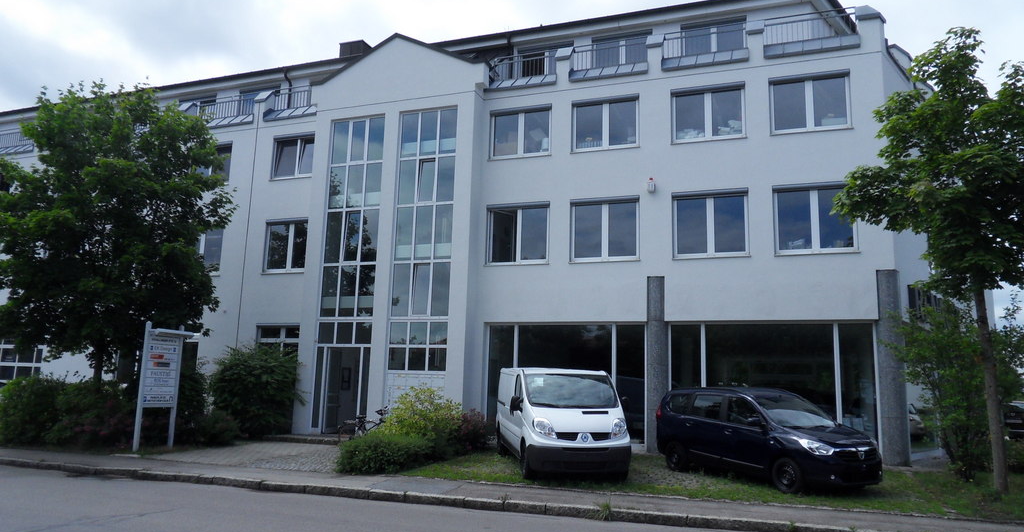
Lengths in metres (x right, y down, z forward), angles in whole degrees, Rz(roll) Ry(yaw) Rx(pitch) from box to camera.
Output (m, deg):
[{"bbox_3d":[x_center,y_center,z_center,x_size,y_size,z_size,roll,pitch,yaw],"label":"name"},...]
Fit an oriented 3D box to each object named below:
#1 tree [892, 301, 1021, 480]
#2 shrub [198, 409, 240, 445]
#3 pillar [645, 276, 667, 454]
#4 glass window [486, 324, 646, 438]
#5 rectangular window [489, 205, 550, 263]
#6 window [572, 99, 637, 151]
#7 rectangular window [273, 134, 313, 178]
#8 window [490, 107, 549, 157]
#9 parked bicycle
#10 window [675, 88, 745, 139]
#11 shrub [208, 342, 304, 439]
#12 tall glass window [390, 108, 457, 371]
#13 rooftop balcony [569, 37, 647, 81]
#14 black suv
[{"bbox_3d":[8.871,2.413,14.198,2.300,3.467,2.300,-4,-11,31],"label":"tree"},{"bbox_3d":[-7.257,3.994,17.782,0.969,0.834,1.000,5,-10,-21],"label":"shrub"},{"bbox_3d":[3.613,2.410,17.532,0.500,4.320,0.500,-2,-10,20],"label":"pillar"},{"bbox_3d":[1.368,3.056,18.725,4.365,3.065,0.180,-2,-11,20],"label":"glass window"},{"bbox_3d":[0.150,-0.851,19.304,1.830,1.700,0.170,-2,-10,20],"label":"rectangular window"},{"bbox_3d":[2.495,-3.771,18.950,1.830,1.480,0.170,-2,-10,20],"label":"window"},{"bbox_3d":[-6.745,-3.445,22.319,1.830,1.480,0.170,-2,-10,20],"label":"rectangular window"},{"bbox_3d":[0.269,-4.032,21.628,2.000,1.619,0.160,-2,-11,20],"label":"window"},{"bbox_3d":[-2.966,3.581,15.385,1.750,1.060,0.600,-2,-10,20],"label":"parked bicycle"},{"bbox_3d":[5.464,-4.215,19.748,2.000,1.619,0.160,-2,-11,20],"label":"window"},{"bbox_3d":[-6.938,3.360,19.493,2.100,2.500,1.800,-2,-10,20],"label":"shrub"},{"bbox_3d":[-2.700,-0.845,21.662,1.980,8.180,0.200,-2,-11,20],"label":"tall glass window"},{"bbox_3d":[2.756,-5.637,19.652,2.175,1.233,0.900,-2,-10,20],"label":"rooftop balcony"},{"bbox_3d":[4.743,3.239,13.633,1.800,1.680,4.500,6,-10,-27],"label":"black suv"}]

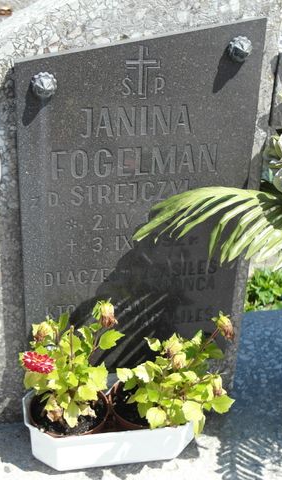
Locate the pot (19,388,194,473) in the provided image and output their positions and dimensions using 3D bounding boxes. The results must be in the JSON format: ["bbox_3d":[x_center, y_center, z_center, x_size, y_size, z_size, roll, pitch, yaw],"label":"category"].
[{"bbox_3d":[-0.050,0.306,1.532,0.293,0.085,0.139,-4,32,-10],"label":"pot"}]

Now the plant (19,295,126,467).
[{"bbox_3d":[-0.108,0.223,1.461,0.166,0.290,0.146,-4,32,-10],"label":"plant"}]

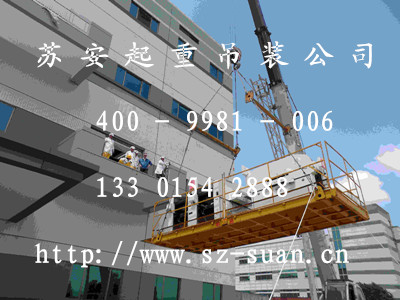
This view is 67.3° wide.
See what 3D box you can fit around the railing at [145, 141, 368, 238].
[{"bbox_3d":[1.410,1.672,8.782,5.608,1.120,2.379,-25,-37,34],"label":"railing"}]

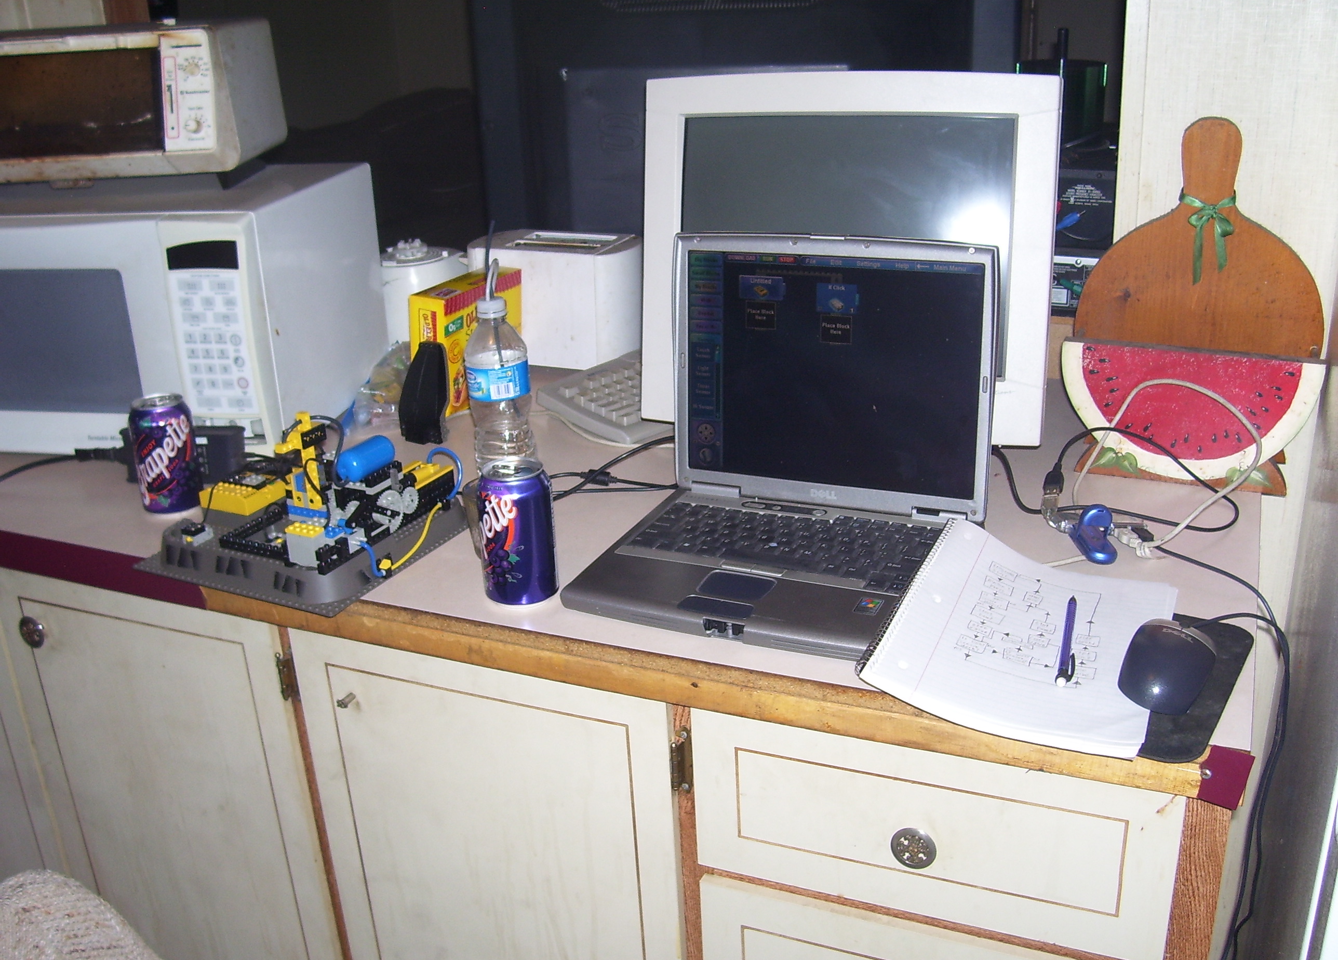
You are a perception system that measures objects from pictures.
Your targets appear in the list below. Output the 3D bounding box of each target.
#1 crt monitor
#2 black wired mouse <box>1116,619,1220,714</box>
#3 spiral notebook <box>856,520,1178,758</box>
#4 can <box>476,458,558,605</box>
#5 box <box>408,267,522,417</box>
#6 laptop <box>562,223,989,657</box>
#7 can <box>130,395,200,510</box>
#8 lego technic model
[{"bbox_3d":[0.230,-0.252,1.470,0.412,0.420,0.430,5,23,20],"label":"crt monitor"},{"bbox_3d":[0.364,0.138,0.958,0.065,0.037,0.116,9,24,29],"label":"black wired mouse"},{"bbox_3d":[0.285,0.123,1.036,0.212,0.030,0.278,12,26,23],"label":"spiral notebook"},{"bbox_3d":[-0.133,0.047,1.162,0.066,0.122,0.066,-3,21,1],"label":"can"},{"bbox_3d":[-0.272,-0.187,1.741,0.056,0.154,0.188,9,23,21],"label":"box"},{"bbox_3d":[0.100,-0.044,1.135,0.315,0.287,0.280,7,23,24],"label":"laptop"},{"bbox_3d":[-0.539,-0.026,1.413,0.066,0.122,0.066,-3,21,1],"label":"can"},{"bbox_3d":[-0.345,-0.010,1.278,0.260,0.146,0.260,9,24,28],"label":"lego technic model"}]

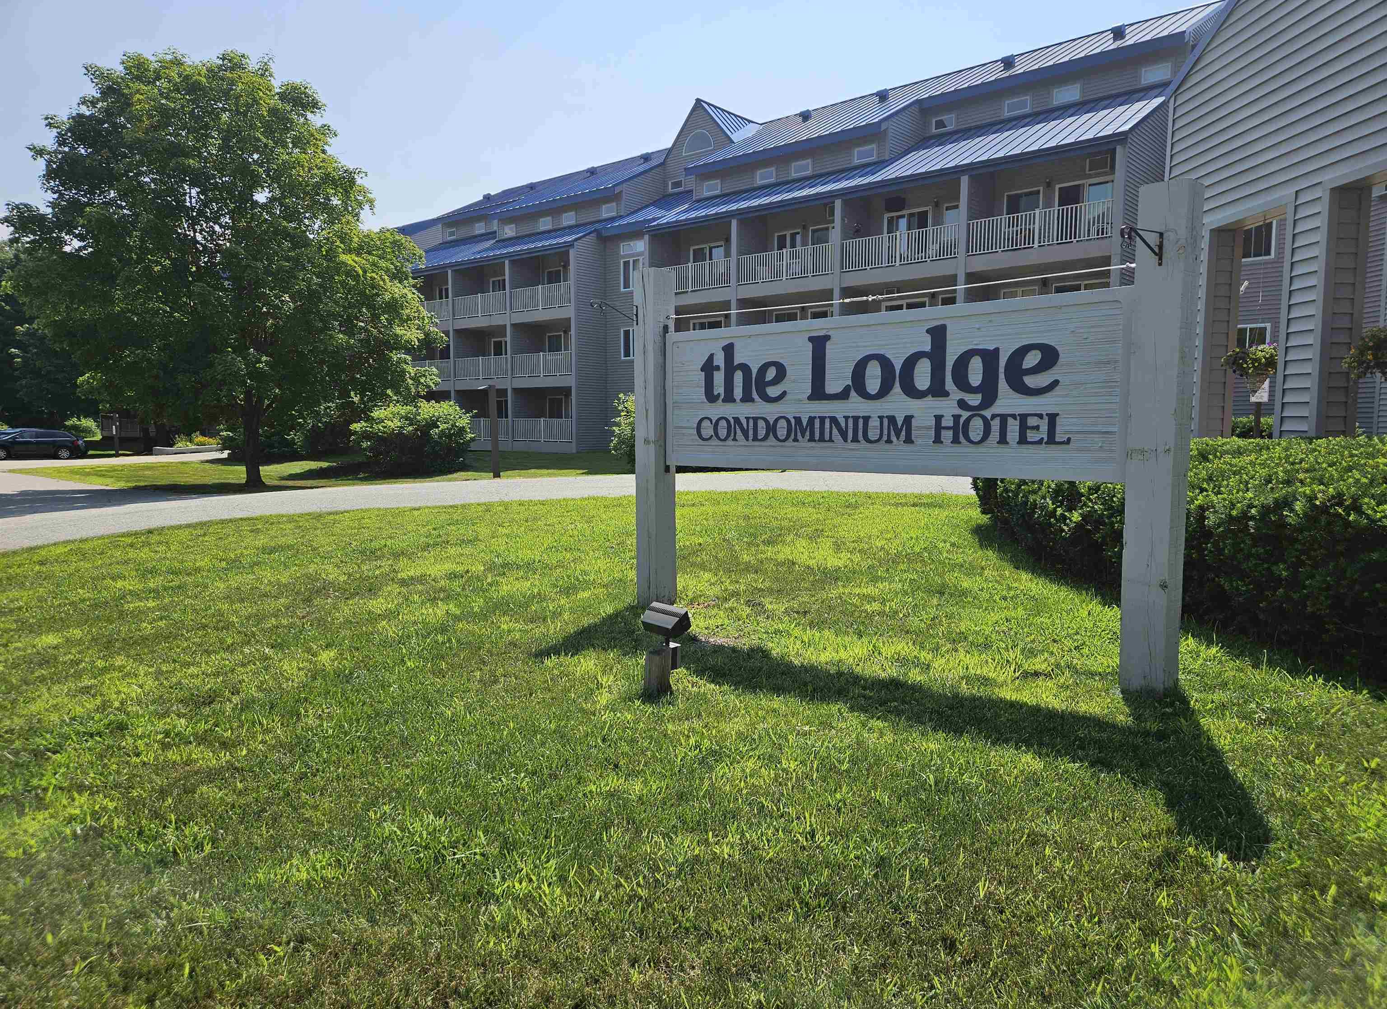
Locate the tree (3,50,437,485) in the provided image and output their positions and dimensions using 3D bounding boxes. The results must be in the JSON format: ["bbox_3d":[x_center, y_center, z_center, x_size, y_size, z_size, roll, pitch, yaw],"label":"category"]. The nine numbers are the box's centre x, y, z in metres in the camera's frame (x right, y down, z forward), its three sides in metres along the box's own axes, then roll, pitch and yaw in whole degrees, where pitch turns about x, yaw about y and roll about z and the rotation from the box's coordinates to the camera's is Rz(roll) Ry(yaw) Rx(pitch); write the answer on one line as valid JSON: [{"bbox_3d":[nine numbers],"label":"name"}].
[{"bbox_3d":[-12.546,-6.262,24.849,9.900,11.400,9.600,-3,6,-26],"label":"tree"}]

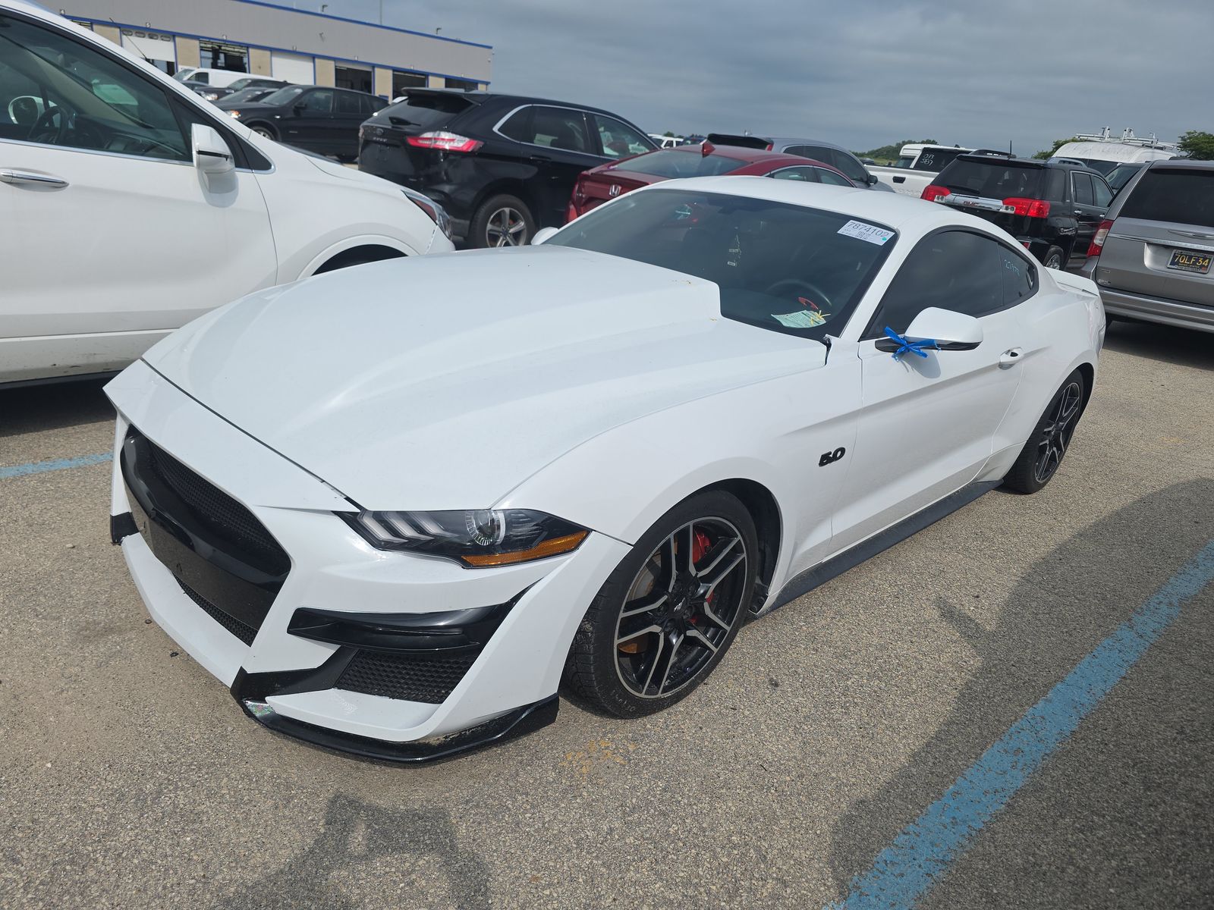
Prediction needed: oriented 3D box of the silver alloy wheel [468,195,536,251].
[{"bbox_3d":[-1.121,-2.378,8.556,0.750,0.750,0.250,-10,26,-35],"label":"silver alloy wheel"}]

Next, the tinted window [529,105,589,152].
[{"bbox_3d":[-0.519,-3.504,8.663,0.840,0.410,0.100,-14,18,-42],"label":"tinted window"}]

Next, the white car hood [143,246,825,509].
[{"bbox_3d":[-0.375,-0.386,2.457,1.560,0.247,1.520,-23,35,-39],"label":"white car hood"}]

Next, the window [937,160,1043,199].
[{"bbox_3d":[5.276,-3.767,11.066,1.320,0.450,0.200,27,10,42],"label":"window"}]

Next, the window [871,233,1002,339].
[{"bbox_3d":[1.218,-0.659,2.937,1.289,0.373,0.080,-15,0,-42],"label":"window"}]

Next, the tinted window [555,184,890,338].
[{"bbox_3d":[0.310,-0.734,3.024,1.400,0.137,0.867,25,53,40],"label":"tinted window"}]

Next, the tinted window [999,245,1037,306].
[{"bbox_3d":[1.747,-0.777,3.450,0.060,0.263,0.464,-16,0,42],"label":"tinted window"}]

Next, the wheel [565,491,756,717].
[{"bbox_3d":[0.129,0.367,2.164,0.672,0.672,0.255,-15,29,-42],"label":"wheel"}]

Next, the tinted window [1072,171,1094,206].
[{"bbox_3d":[6.671,-3.732,11.296,0.740,0.420,0.100,-13,17,-41],"label":"tinted window"}]

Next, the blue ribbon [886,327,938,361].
[{"bbox_3d":[0.926,-0.338,2.449,0.165,0.105,0.080,5,21,-1],"label":"blue ribbon"}]

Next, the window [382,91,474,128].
[{"bbox_3d":[-1.988,-3.552,8.401,0.580,0.130,1.350,-45,41,-13],"label":"window"}]

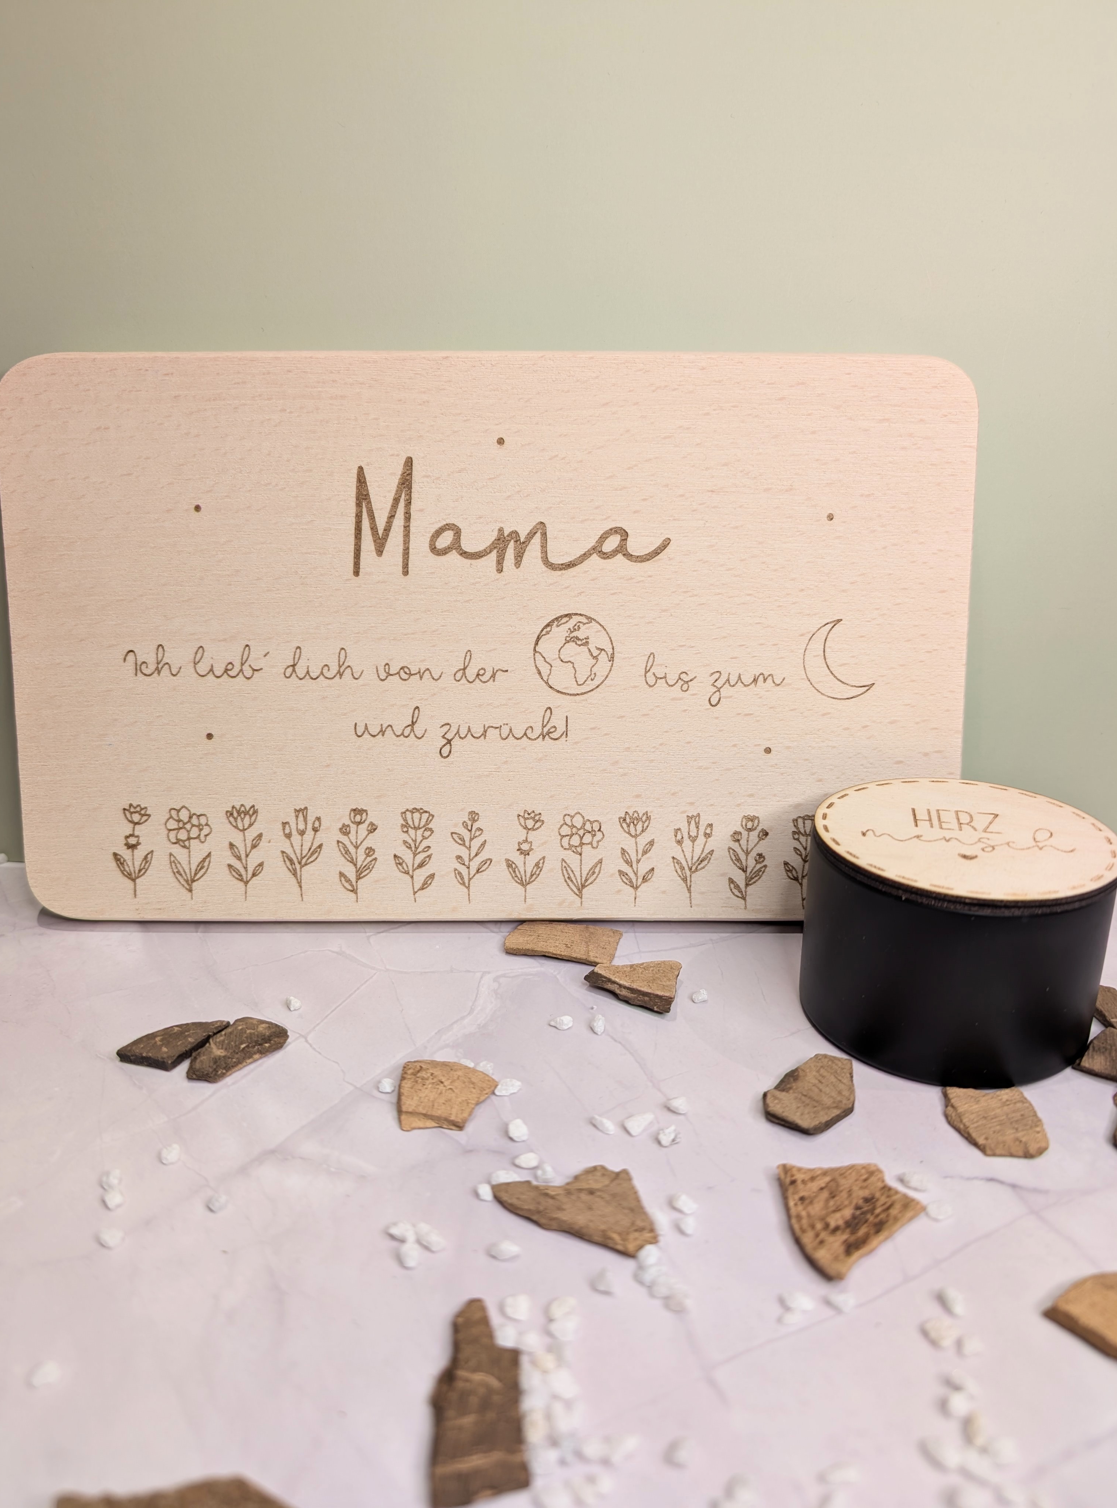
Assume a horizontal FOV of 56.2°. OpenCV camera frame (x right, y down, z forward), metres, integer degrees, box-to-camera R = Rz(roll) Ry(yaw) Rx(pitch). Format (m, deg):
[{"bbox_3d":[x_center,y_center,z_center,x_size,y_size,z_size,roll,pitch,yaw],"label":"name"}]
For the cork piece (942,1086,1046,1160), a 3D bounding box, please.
[{"bbox_3d":[0.084,0.071,0.203,0.017,0.004,0.016,1,20,3],"label":"cork piece"}]

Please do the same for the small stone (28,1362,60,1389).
[{"bbox_3d":[-0.073,0.089,0.150,0.004,0.003,0.003,-16,26,-37],"label":"small stone"}]

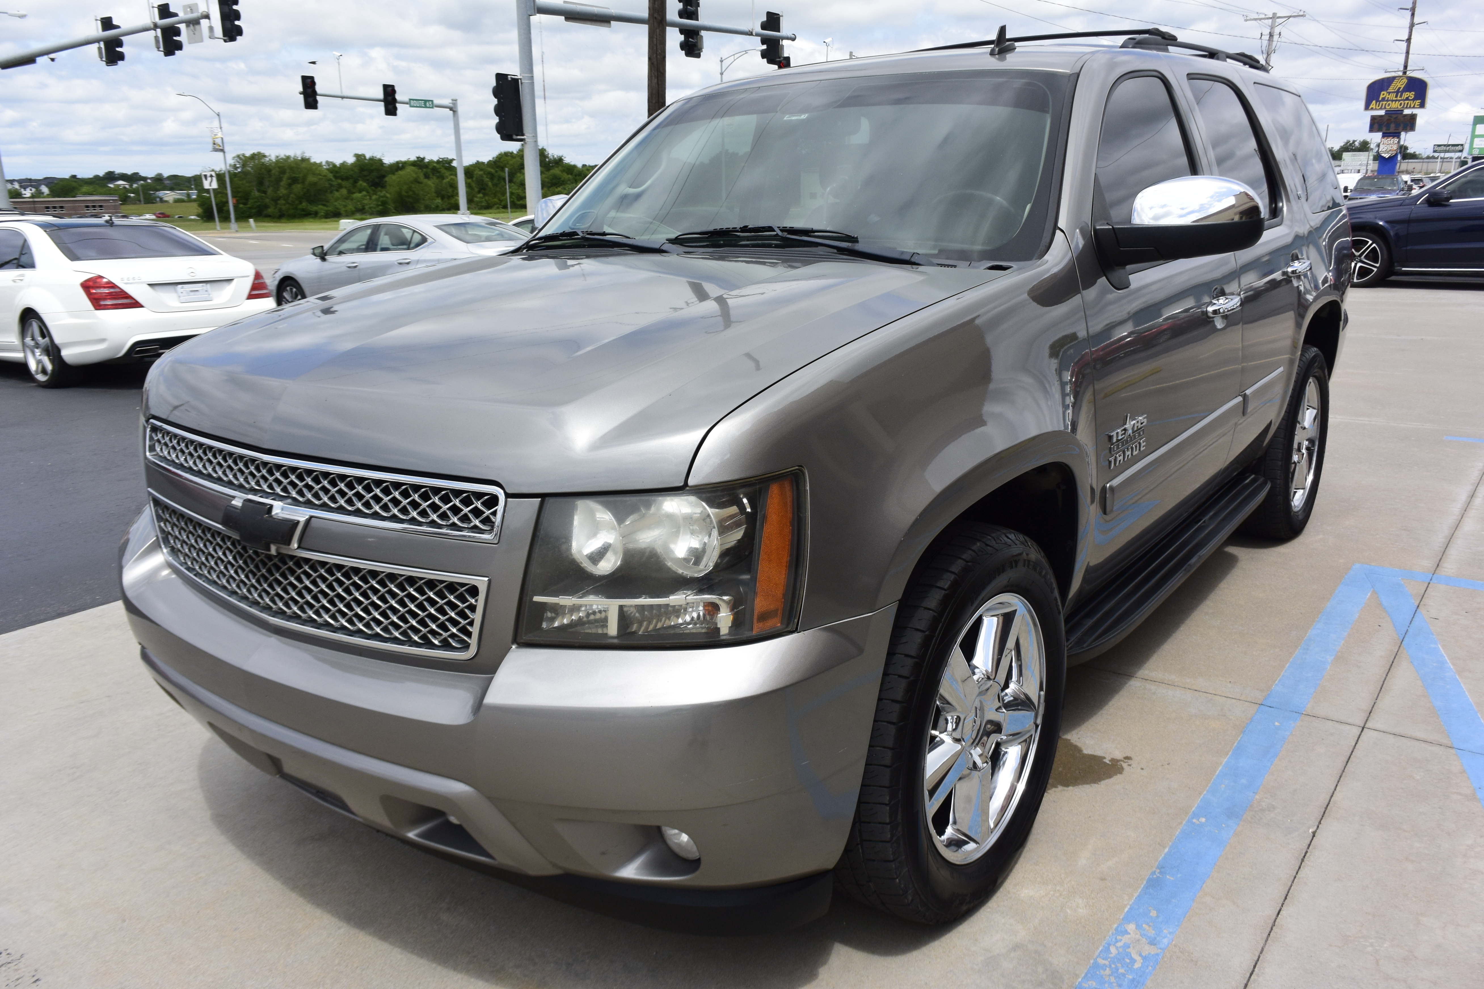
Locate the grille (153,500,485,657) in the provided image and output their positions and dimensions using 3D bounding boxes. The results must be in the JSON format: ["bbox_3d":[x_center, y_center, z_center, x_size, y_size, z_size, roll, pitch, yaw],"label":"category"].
[{"bbox_3d":[-0.800,0.126,1.959,1.010,0.165,0.100,10,19,35],"label":"grille"}]

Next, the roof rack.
[{"bbox_3d":[1.168,-1.646,4.295,1.260,0.130,1.950,10,19,35],"label":"roof rack"}]

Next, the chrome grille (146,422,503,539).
[{"bbox_3d":[-0.827,-0.033,1.992,1.140,0.120,0.100,9,19,36],"label":"chrome grille"}]

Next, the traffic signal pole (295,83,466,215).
[{"bbox_3d":[-15.902,-15.408,50.191,0.600,6.000,8.400,10,19,36],"label":"traffic signal pole"}]

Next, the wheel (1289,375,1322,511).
[{"bbox_3d":[2.203,-0.211,4.533,0.190,0.550,0.550,9,19,36],"label":"wheel"}]

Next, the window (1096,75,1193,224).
[{"bbox_3d":[0.977,-0.823,2.762,0.050,0.510,0.870,-15,3,40],"label":"window"}]

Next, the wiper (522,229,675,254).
[{"bbox_3d":[-0.415,-0.691,3.051,0.140,0.070,0.750,-15,21,-41],"label":"wiper"}]

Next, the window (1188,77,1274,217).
[{"bbox_3d":[1.560,-1.069,3.494,0.050,0.455,0.770,-11,7,39],"label":"window"}]

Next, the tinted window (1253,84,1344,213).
[{"bbox_3d":[2.216,-1.336,4.339,0.060,0.470,1.180,-15,3,40],"label":"tinted window"}]

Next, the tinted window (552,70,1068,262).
[{"bbox_3d":[0.079,-0.852,3.027,1.680,0.150,0.870,9,55,36],"label":"tinted window"}]

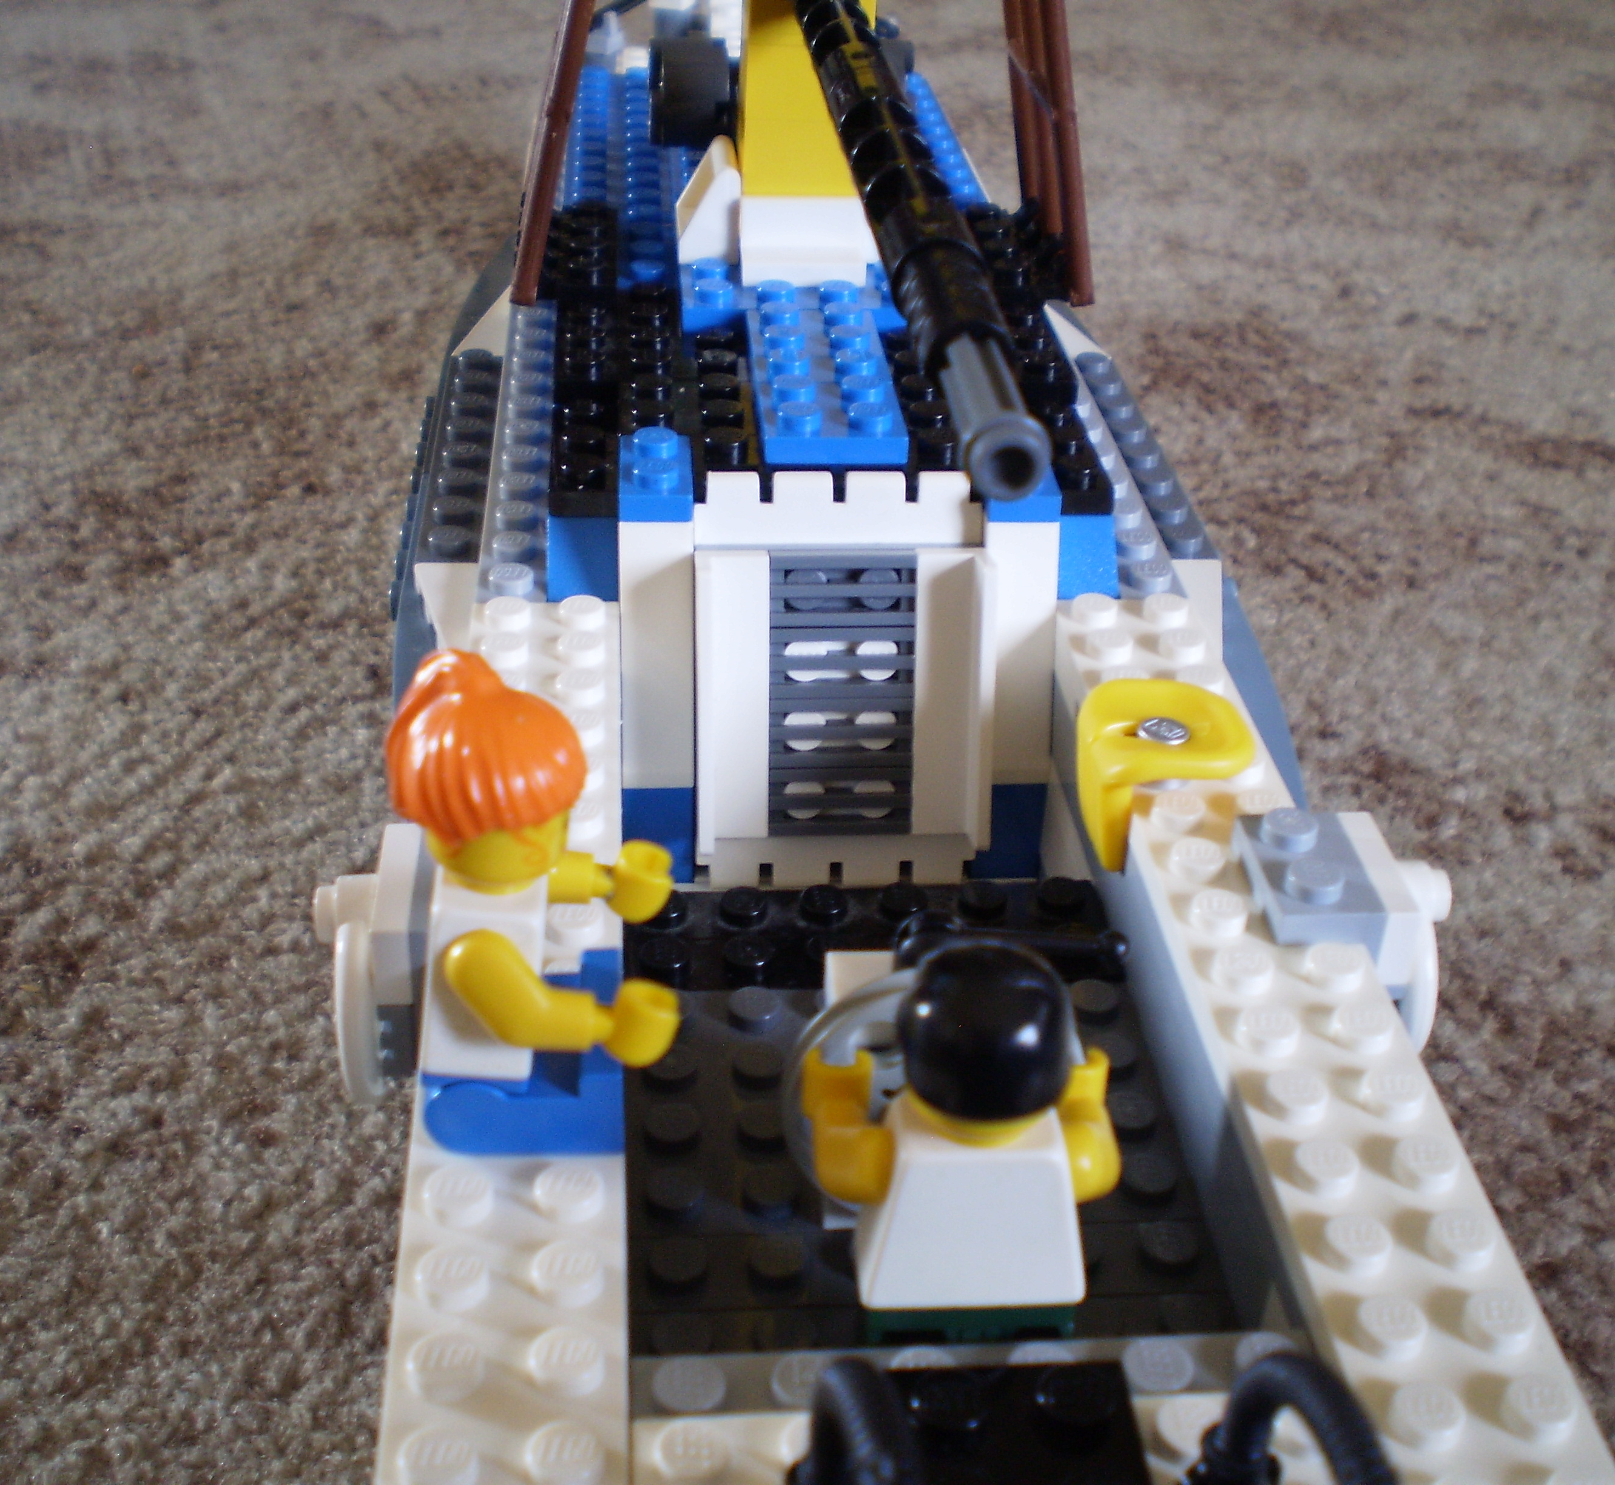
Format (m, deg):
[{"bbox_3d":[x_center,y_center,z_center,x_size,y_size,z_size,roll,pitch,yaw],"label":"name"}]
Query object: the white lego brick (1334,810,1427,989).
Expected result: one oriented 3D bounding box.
[{"bbox_3d":[0.051,0.014,0.185,0.004,0.008,0.016,-1,32,-5],"label":"white lego brick"}]

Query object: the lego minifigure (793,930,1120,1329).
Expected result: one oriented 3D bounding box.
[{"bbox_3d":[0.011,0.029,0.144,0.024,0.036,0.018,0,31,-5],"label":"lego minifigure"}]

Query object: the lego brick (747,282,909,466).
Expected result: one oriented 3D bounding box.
[{"bbox_3d":[0.001,-0.045,0.248,0.016,0.005,0.048,0,31,-5],"label":"lego brick"}]

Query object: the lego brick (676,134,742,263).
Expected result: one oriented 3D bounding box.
[{"bbox_3d":[-0.013,-0.073,0.278,0.008,0.013,0.016,0,32,-5],"label":"lego brick"}]

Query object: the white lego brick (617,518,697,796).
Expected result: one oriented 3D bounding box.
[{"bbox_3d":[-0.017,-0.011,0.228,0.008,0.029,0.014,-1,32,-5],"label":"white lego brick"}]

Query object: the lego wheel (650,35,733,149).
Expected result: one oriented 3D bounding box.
[{"bbox_3d":[-0.015,-0.087,0.276,0.010,0.015,0.015,-1,32,-5],"label":"lego wheel"}]

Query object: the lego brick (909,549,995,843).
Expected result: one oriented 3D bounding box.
[{"bbox_3d":[0.016,-0.005,0.227,0.008,0.032,0.009,-1,15,-5],"label":"lego brick"}]

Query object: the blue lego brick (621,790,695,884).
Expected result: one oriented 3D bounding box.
[{"bbox_3d":[-0.017,0.007,0.237,0.008,0.011,0.013,0,32,-5],"label":"blue lego brick"}]

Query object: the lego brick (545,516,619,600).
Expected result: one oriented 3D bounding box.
[{"bbox_3d":[-0.025,-0.023,0.228,0.008,0.010,0.013,0,32,-5],"label":"lego brick"}]

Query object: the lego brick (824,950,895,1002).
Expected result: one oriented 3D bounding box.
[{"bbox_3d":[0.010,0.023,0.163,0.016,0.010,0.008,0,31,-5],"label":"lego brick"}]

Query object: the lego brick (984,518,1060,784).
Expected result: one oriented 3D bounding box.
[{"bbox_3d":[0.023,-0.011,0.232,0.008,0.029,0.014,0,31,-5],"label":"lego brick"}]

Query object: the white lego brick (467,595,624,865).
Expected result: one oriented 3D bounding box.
[{"bbox_3d":[-0.026,0.003,0.202,0.016,0.011,0.057,0,32,-5],"label":"white lego brick"}]

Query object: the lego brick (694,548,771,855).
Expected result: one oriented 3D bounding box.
[{"bbox_3d":[-0.008,-0.005,0.224,0.008,0.032,0.009,-1,15,-5],"label":"lego brick"}]

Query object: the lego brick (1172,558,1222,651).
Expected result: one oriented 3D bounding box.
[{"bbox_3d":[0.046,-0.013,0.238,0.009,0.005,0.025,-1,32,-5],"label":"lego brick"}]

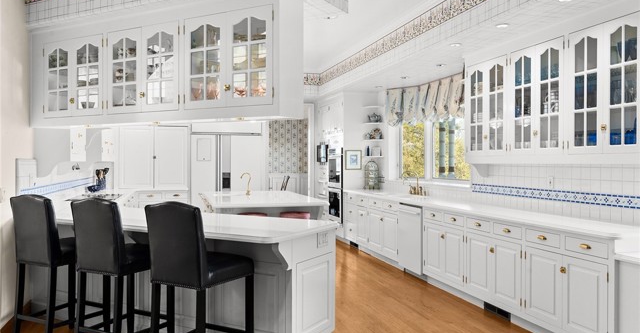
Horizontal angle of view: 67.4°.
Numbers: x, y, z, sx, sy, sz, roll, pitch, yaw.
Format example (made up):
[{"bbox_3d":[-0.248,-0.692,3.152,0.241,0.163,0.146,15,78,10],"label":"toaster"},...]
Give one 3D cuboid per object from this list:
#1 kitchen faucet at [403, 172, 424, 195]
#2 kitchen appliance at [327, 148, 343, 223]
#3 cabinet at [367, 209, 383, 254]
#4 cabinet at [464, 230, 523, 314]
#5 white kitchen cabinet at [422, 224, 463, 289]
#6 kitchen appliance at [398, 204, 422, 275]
[{"bbox_3d":[1.283,0.240,6.662,0.240,0.300,0.280,0,0,-17],"label":"kitchen faucet"},{"bbox_3d":[0.523,0.315,8.362,0.600,1.270,0.759,0,0,-17],"label":"kitchen appliance"},{"bbox_3d":[1.019,0.894,6.766,0.550,0.580,0.512,0,0,-17],"label":"cabinet"},{"bbox_3d":[1.765,0.914,4.304,0.550,0.580,0.793,0,0,-17],"label":"cabinet"},{"bbox_3d":[1.528,0.908,5.086,0.550,0.580,0.791,0,0,-17],"label":"white kitchen cabinet"},{"bbox_3d":[1.328,0.830,5.763,0.580,0.765,0.598,0,0,-17],"label":"kitchen appliance"}]

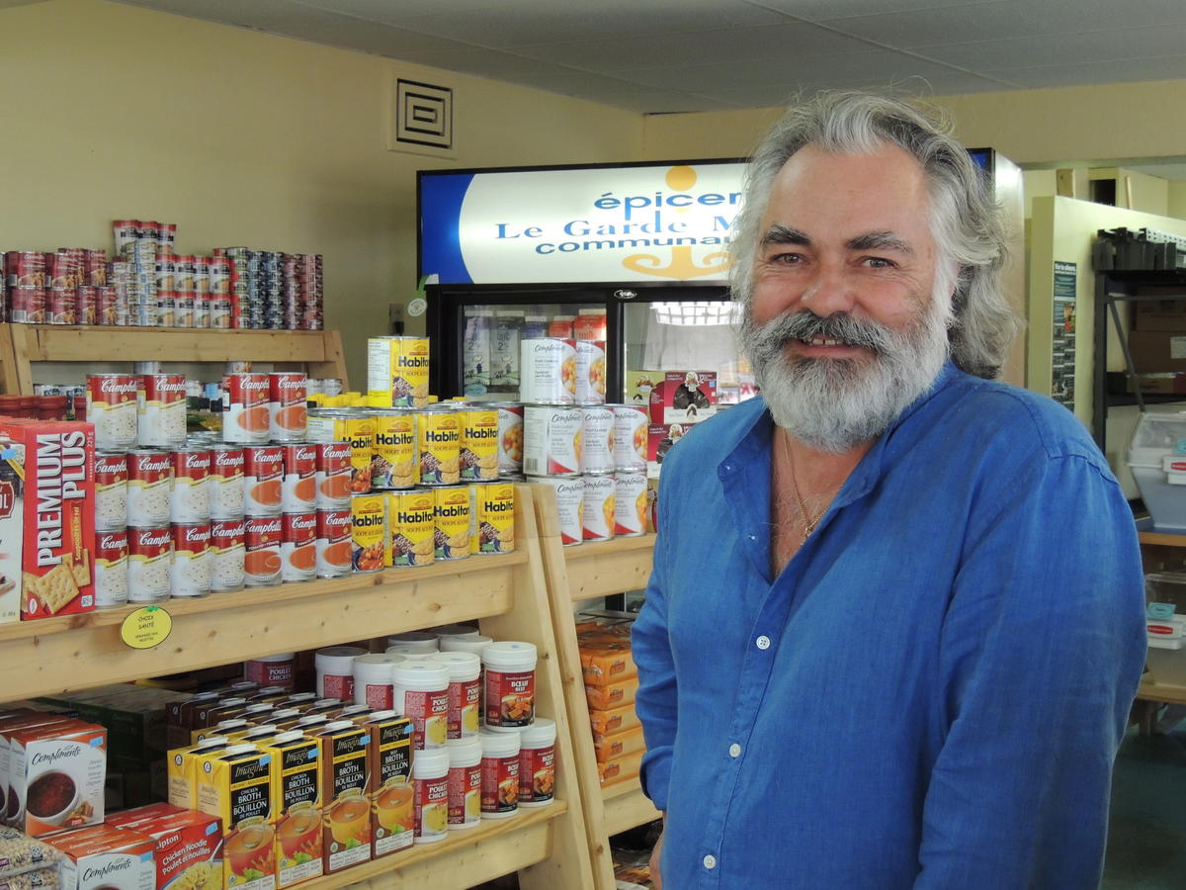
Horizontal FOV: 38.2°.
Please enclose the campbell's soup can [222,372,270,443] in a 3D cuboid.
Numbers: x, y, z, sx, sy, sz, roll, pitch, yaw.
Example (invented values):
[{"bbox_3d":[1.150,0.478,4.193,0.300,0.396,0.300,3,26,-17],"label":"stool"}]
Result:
[{"bbox_3d":[-0.512,-0.054,2.529,0.066,0.102,0.066,0,3,0],"label":"campbell's soup can"}]

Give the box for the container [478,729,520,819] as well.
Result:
[{"bbox_3d":[-0.161,0.532,2.794,0.087,0.132,0.087,0,3,0],"label":"container"}]

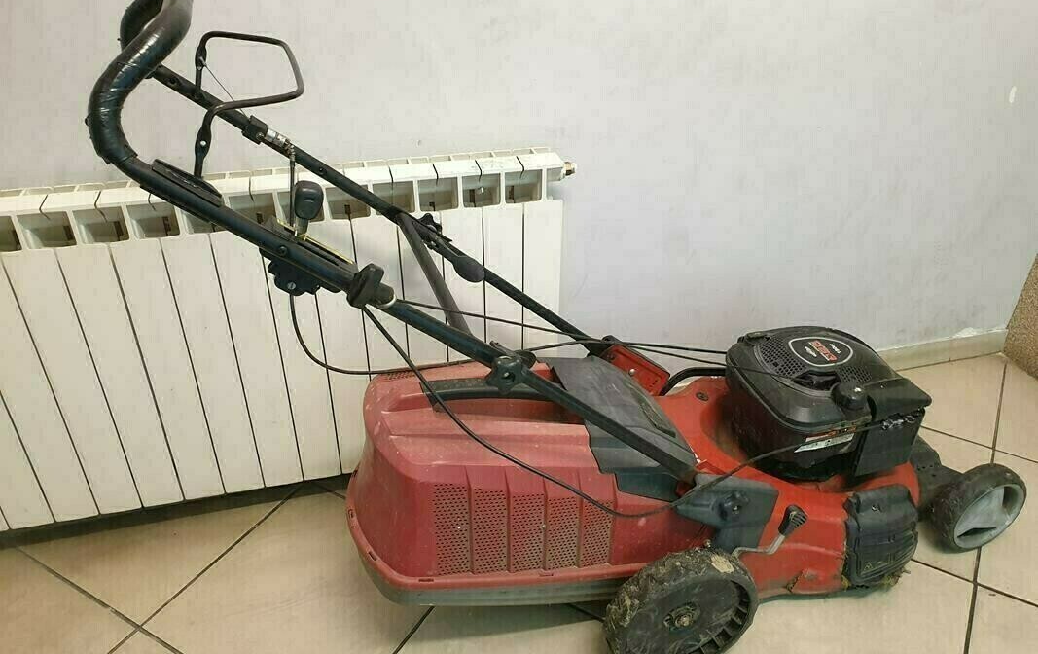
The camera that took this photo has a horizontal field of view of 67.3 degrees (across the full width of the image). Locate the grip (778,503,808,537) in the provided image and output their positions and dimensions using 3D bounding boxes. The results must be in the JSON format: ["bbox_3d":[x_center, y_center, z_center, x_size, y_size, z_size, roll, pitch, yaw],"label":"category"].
[{"bbox_3d":[0.465,0.327,1.321,0.030,0.050,0.023,14,26,-27],"label":"grip"}]

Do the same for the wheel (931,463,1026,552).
[{"bbox_3d":[0.919,0.365,1.568,0.205,0.205,0.056,-10,34,-14],"label":"wheel"}]

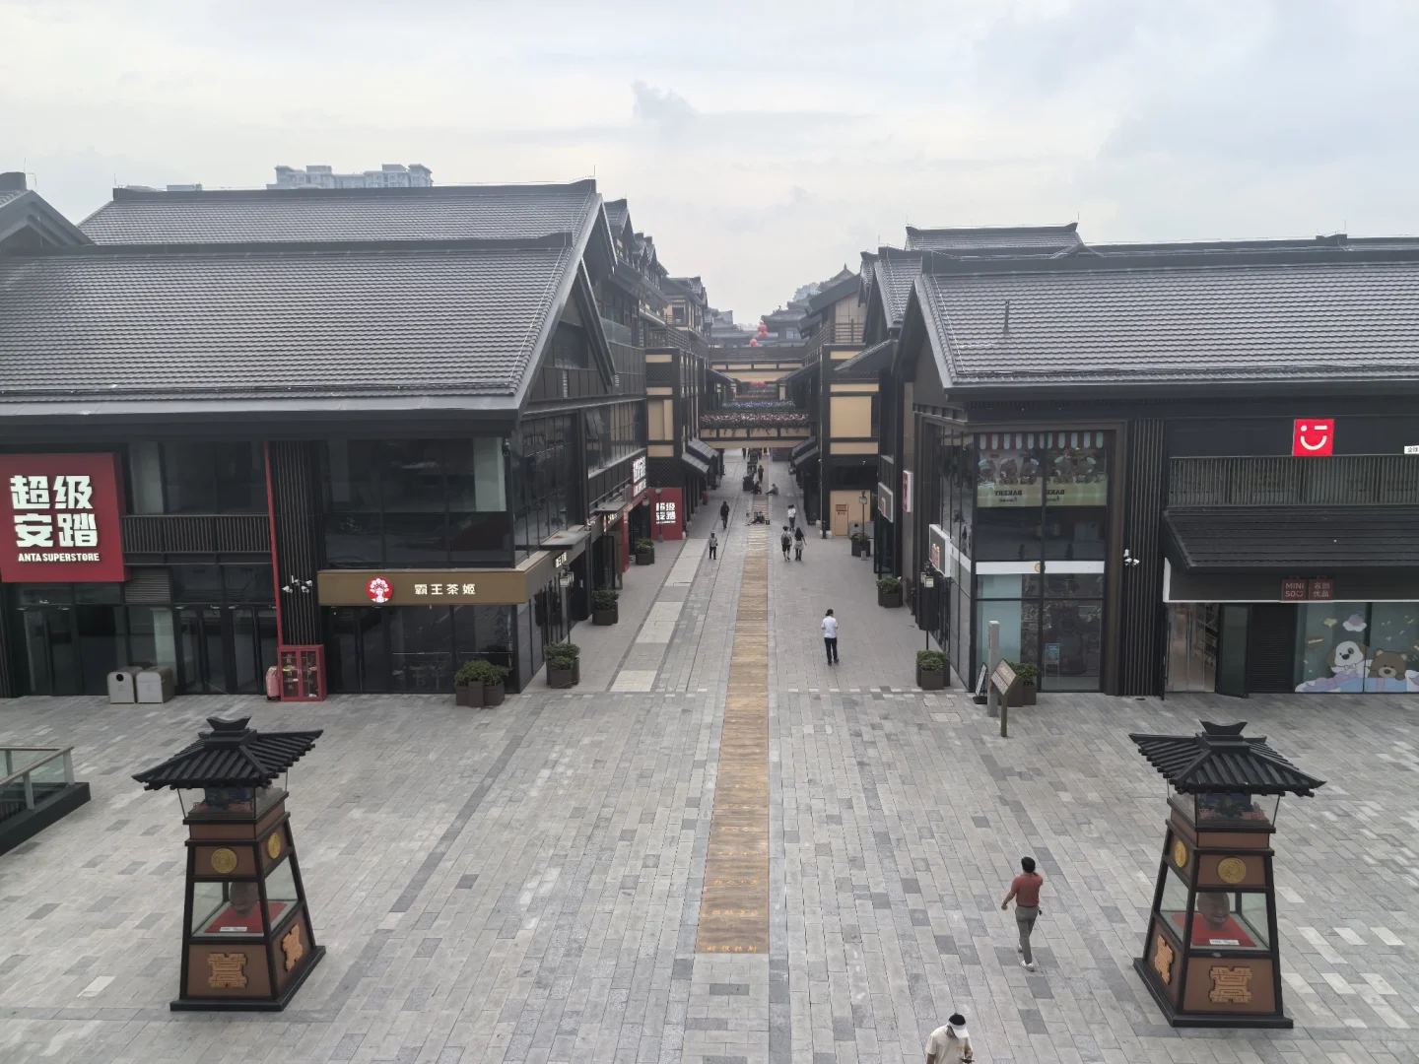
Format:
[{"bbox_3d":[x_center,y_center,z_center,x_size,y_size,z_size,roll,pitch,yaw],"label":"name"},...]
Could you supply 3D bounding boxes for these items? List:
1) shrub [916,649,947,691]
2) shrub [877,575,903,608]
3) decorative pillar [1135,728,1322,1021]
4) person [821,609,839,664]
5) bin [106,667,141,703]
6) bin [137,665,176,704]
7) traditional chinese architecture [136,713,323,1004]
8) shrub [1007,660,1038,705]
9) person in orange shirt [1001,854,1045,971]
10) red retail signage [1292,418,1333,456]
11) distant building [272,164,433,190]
[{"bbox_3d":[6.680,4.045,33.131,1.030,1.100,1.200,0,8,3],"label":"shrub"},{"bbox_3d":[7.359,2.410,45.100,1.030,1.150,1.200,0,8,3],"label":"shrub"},{"bbox_3d":[7.372,4.769,16.078,2.020,4.160,2.020,0,8,5],"label":"decorative pillar"},{"bbox_3d":[3.937,3.398,35.764,0.560,1.770,0.500,1,8,12],"label":"person"},{"bbox_3d":[-17.218,4.530,32.806,0.760,0.960,0.720,0,8,3],"label":"bin"},{"bbox_3d":[-16.350,4.523,32.759,0.760,0.960,0.720,0,8,3],"label":"bin"},{"bbox_3d":[-7.136,4.876,16.857,2.000,4.190,2.000,-1,8,2],"label":"traditional chinese architecture"},{"bbox_3d":[8.554,4.241,31.260,1.280,1.150,1.050,0,8,3],"label":"shrub"},{"bbox_3d":[4.934,5.880,17.303,0.640,1.710,0.620,-3,8,-13],"label":"person in orange shirt"},{"bbox_3d":[16.704,-2.598,30.599,1.070,1.030,0.120,0,8,3],"label":"red retail signage"},{"bbox_3d":[-135.517,-95.047,440.928,61.758,93.864,24.000,0,8,3],"label":"distant building"}]

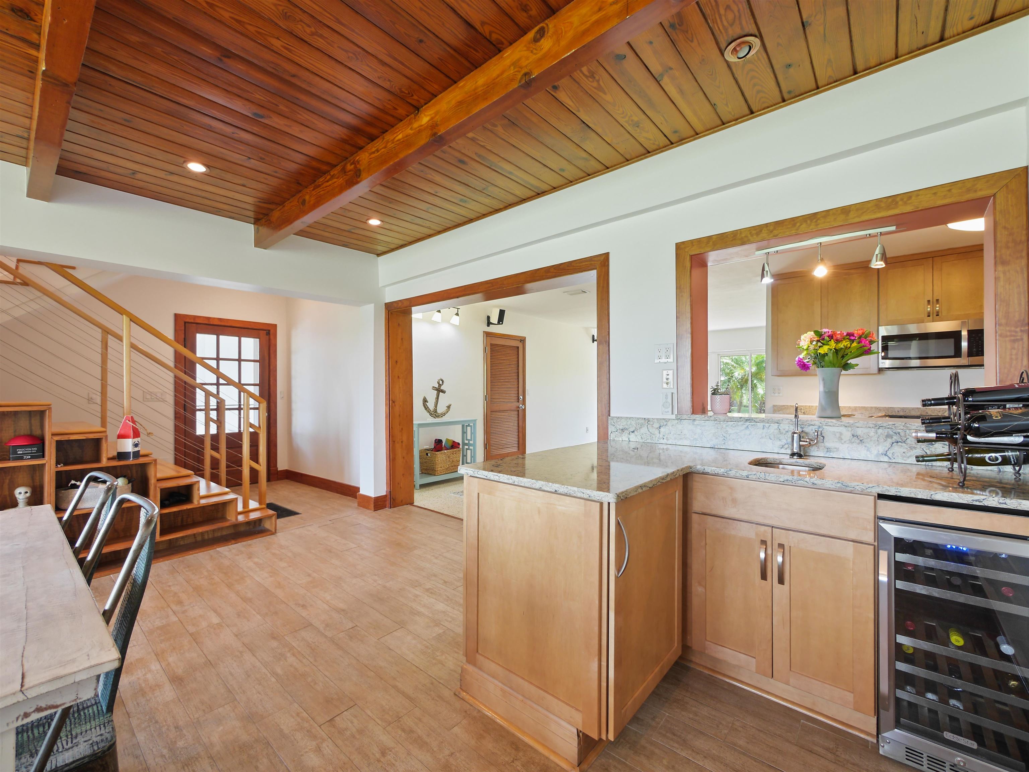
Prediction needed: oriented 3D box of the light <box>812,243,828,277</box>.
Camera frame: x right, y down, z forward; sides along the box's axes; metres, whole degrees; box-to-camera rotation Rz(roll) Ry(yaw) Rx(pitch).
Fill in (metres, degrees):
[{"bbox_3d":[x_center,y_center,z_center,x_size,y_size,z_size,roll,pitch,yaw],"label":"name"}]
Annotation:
[{"bbox_3d":[1.476,-0.610,2.011,0.066,0.165,0.080,0,0,41],"label":"light"}]

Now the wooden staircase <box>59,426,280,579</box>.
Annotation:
[{"bbox_3d":[-3.011,0.792,3.566,1.440,0.950,1.290,0,0,41],"label":"wooden staircase"}]

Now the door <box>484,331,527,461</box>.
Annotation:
[{"bbox_3d":[-0.156,0.203,6.903,0.090,2.100,1.027,0,0,41],"label":"door"}]

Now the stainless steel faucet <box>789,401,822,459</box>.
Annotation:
[{"bbox_3d":[1.306,0.205,1.879,0.115,0.265,0.155,0,0,41],"label":"stainless steel faucet"}]

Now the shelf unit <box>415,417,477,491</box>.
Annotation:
[{"bbox_3d":[-0.985,0.845,5.507,0.330,0.815,1.040,0,0,41],"label":"shelf unit"}]

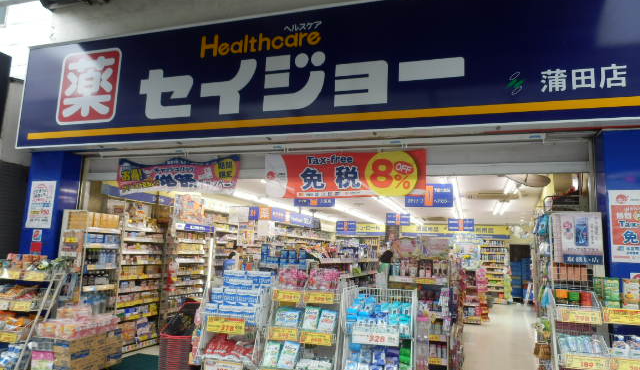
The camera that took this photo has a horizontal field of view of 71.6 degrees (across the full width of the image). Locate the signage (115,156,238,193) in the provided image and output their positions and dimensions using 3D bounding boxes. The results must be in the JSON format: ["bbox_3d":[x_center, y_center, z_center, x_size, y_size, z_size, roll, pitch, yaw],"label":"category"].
[{"bbox_3d":[-1.656,-0.105,5.088,1.608,0.443,0.030,-1,-8,18],"label":"signage"}]

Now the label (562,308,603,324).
[{"bbox_3d":[1.864,0.943,3.158,0.252,0.076,0.010,-1,-8,18],"label":"label"}]

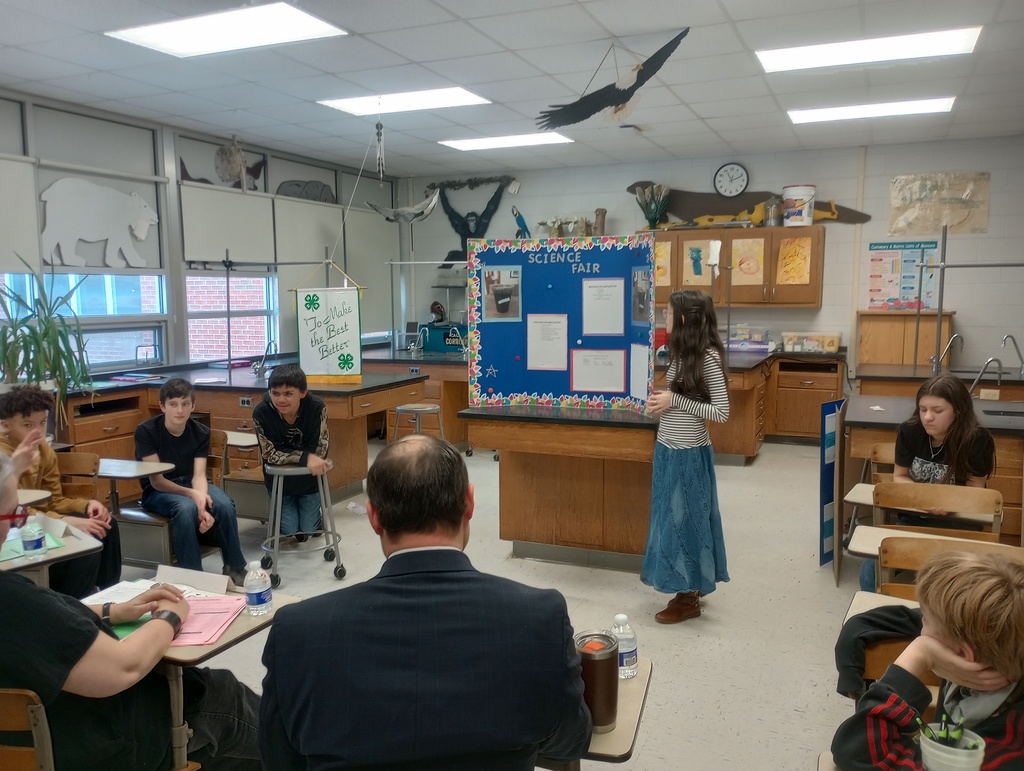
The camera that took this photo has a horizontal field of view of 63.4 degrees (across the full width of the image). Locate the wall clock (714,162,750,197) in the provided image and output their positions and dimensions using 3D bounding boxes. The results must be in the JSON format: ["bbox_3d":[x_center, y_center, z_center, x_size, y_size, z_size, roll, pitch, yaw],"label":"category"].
[{"bbox_3d":[2.225,-2.085,8.433,0.353,0.353,0.050,2,7,23],"label":"wall clock"}]

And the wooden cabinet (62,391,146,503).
[{"bbox_3d":[-2.877,0.472,5.534,0.620,0.890,0.630,3,7,23],"label":"wooden cabinet"}]

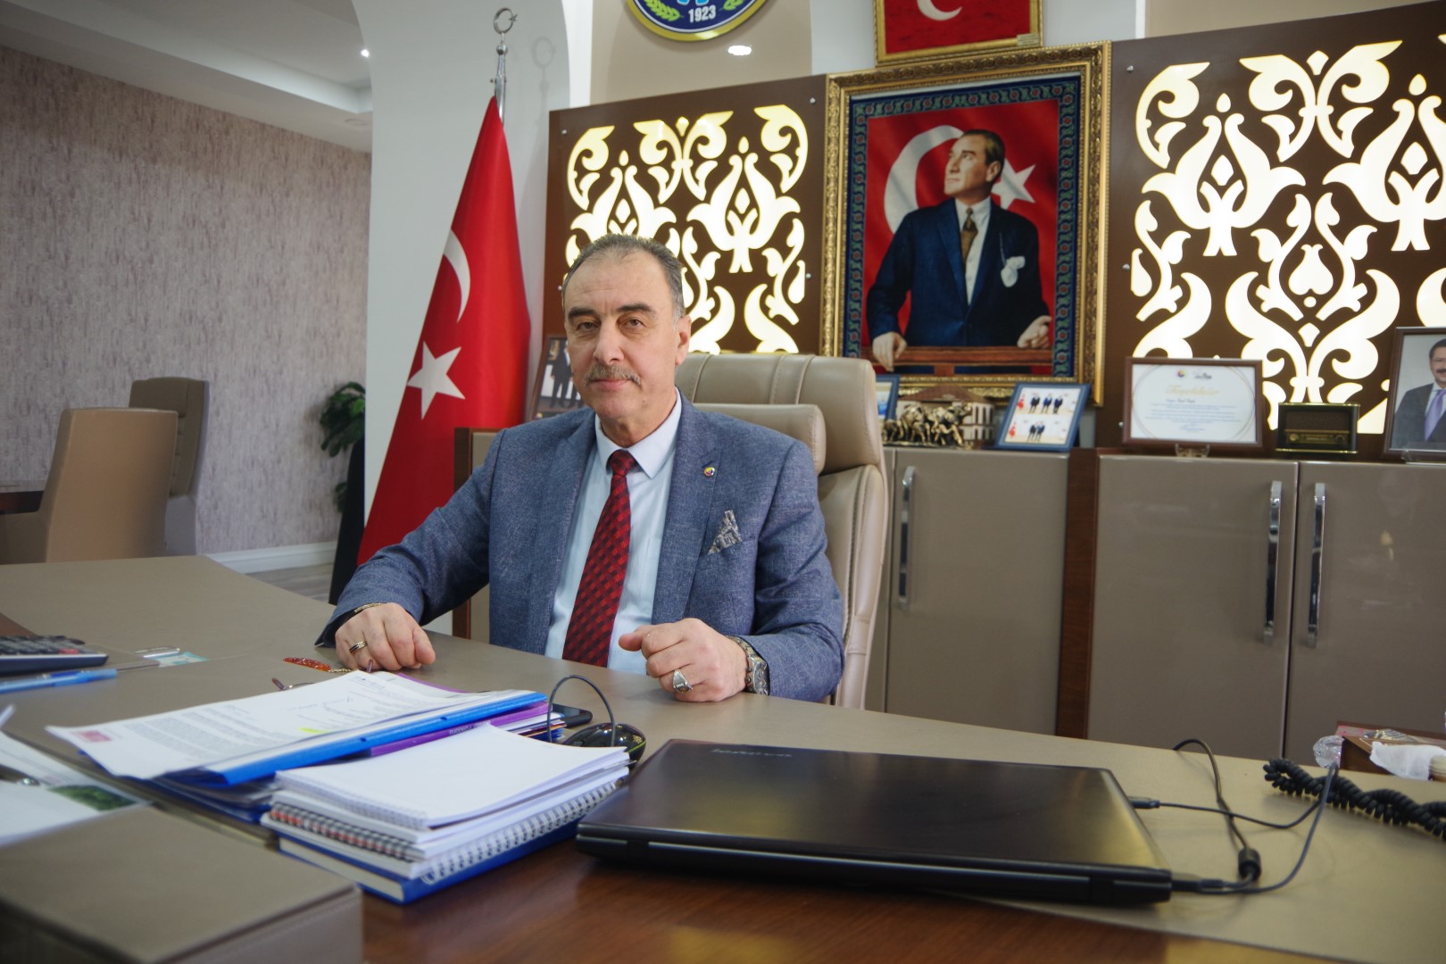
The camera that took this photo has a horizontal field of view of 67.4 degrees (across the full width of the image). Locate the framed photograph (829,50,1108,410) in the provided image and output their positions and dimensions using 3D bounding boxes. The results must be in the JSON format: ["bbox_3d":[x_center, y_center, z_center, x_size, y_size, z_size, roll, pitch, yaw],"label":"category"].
[{"bbox_3d":[0.660,-0.698,3.040,0.768,0.943,0.055,3,3,24],"label":"framed photograph"}]

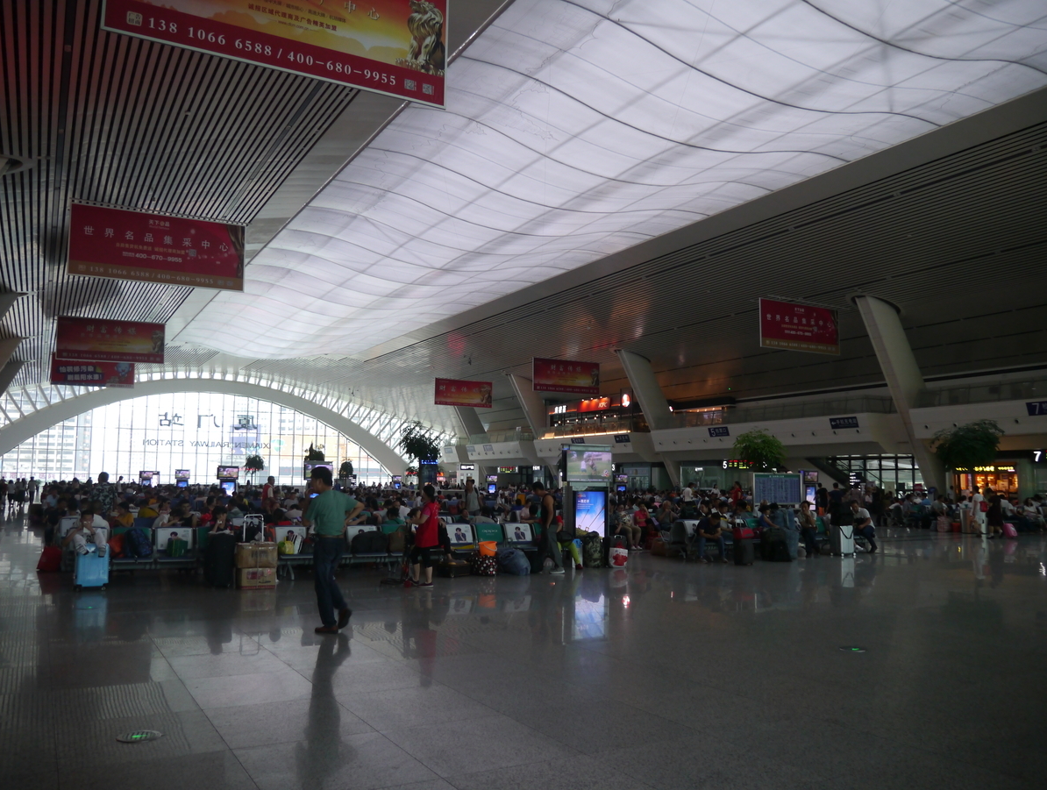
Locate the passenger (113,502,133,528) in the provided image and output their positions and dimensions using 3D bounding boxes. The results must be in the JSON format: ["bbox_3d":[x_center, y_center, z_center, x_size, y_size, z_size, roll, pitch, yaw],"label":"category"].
[{"bbox_3d":[-7.100,2.509,15.159,0.650,1.220,0.550,4,-7,-29],"label":"passenger"}]

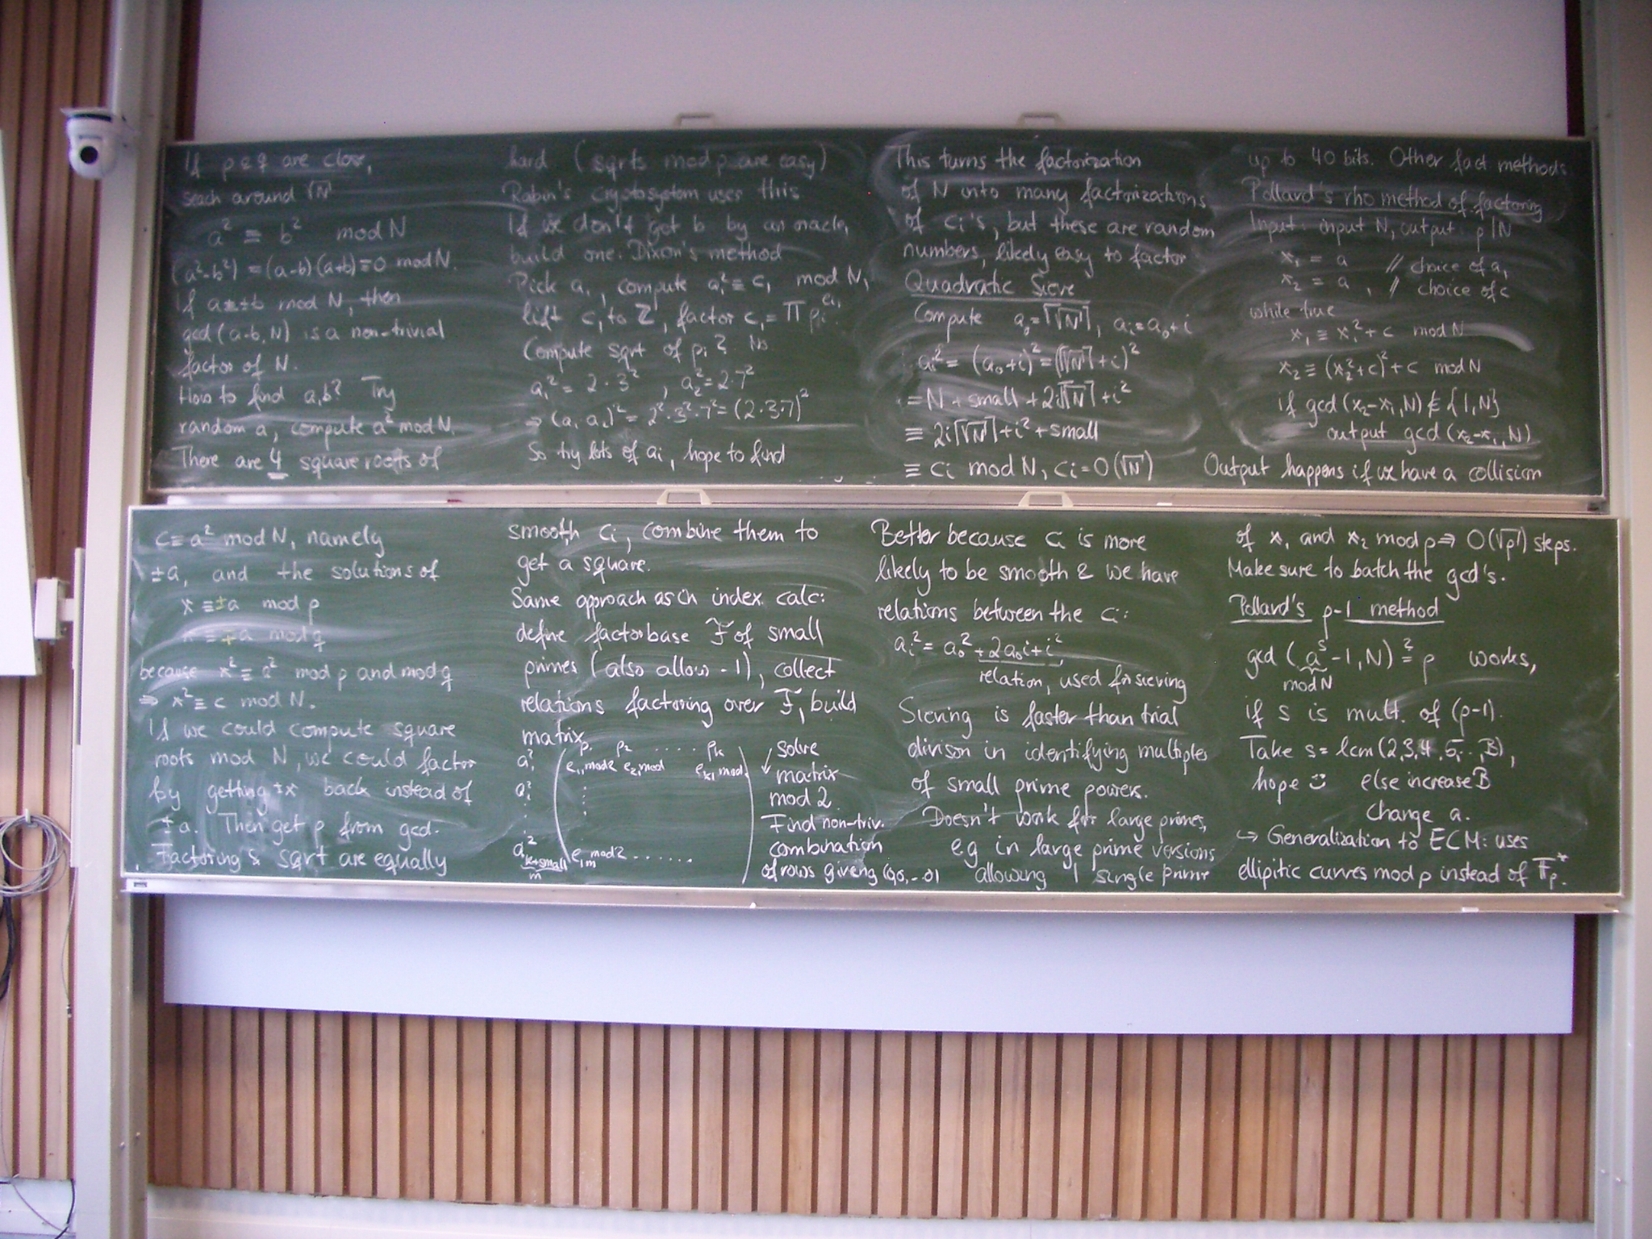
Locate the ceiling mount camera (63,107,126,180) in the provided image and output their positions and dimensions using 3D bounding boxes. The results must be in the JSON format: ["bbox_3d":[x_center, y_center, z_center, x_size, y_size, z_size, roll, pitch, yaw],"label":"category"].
[{"bbox_3d":[-1.895,-1.233,4.330,0.140,0.160,0.155,1,-3,-13],"label":"ceiling mount camera"}]

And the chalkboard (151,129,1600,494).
[{"bbox_3d":[0.112,-0.842,4.570,3.950,1.000,0.050,0,-3,2],"label":"chalkboard"}]

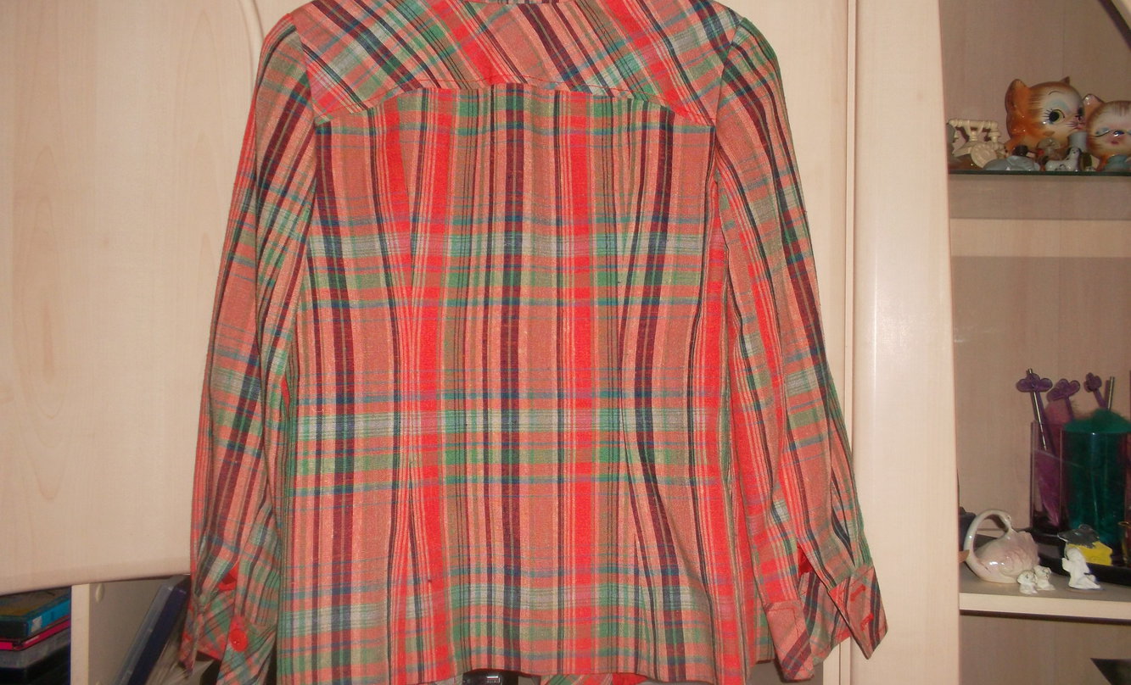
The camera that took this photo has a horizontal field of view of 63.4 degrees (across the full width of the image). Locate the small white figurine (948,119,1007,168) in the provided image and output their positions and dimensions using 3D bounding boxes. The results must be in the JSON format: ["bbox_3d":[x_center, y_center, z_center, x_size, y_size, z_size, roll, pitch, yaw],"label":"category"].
[{"bbox_3d":[0.439,-0.210,0.975,0.060,0.055,0.035,1,0,0],"label":"small white figurine"}]

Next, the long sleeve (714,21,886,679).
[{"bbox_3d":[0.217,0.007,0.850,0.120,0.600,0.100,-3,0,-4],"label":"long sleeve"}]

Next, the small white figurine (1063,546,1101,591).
[{"bbox_3d":[0.545,0.238,0.965,0.039,0.045,0.027,1,0,12],"label":"small white figurine"}]

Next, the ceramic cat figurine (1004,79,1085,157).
[{"bbox_3d":[0.520,-0.235,0.995,0.080,0.102,0.080,1,0,-30],"label":"ceramic cat figurine"}]

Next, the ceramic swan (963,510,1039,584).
[{"bbox_3d":[0.476,0.224,1.000,0.083,0.078,0.052,1,0,2],"label":"ceramic swan"}]

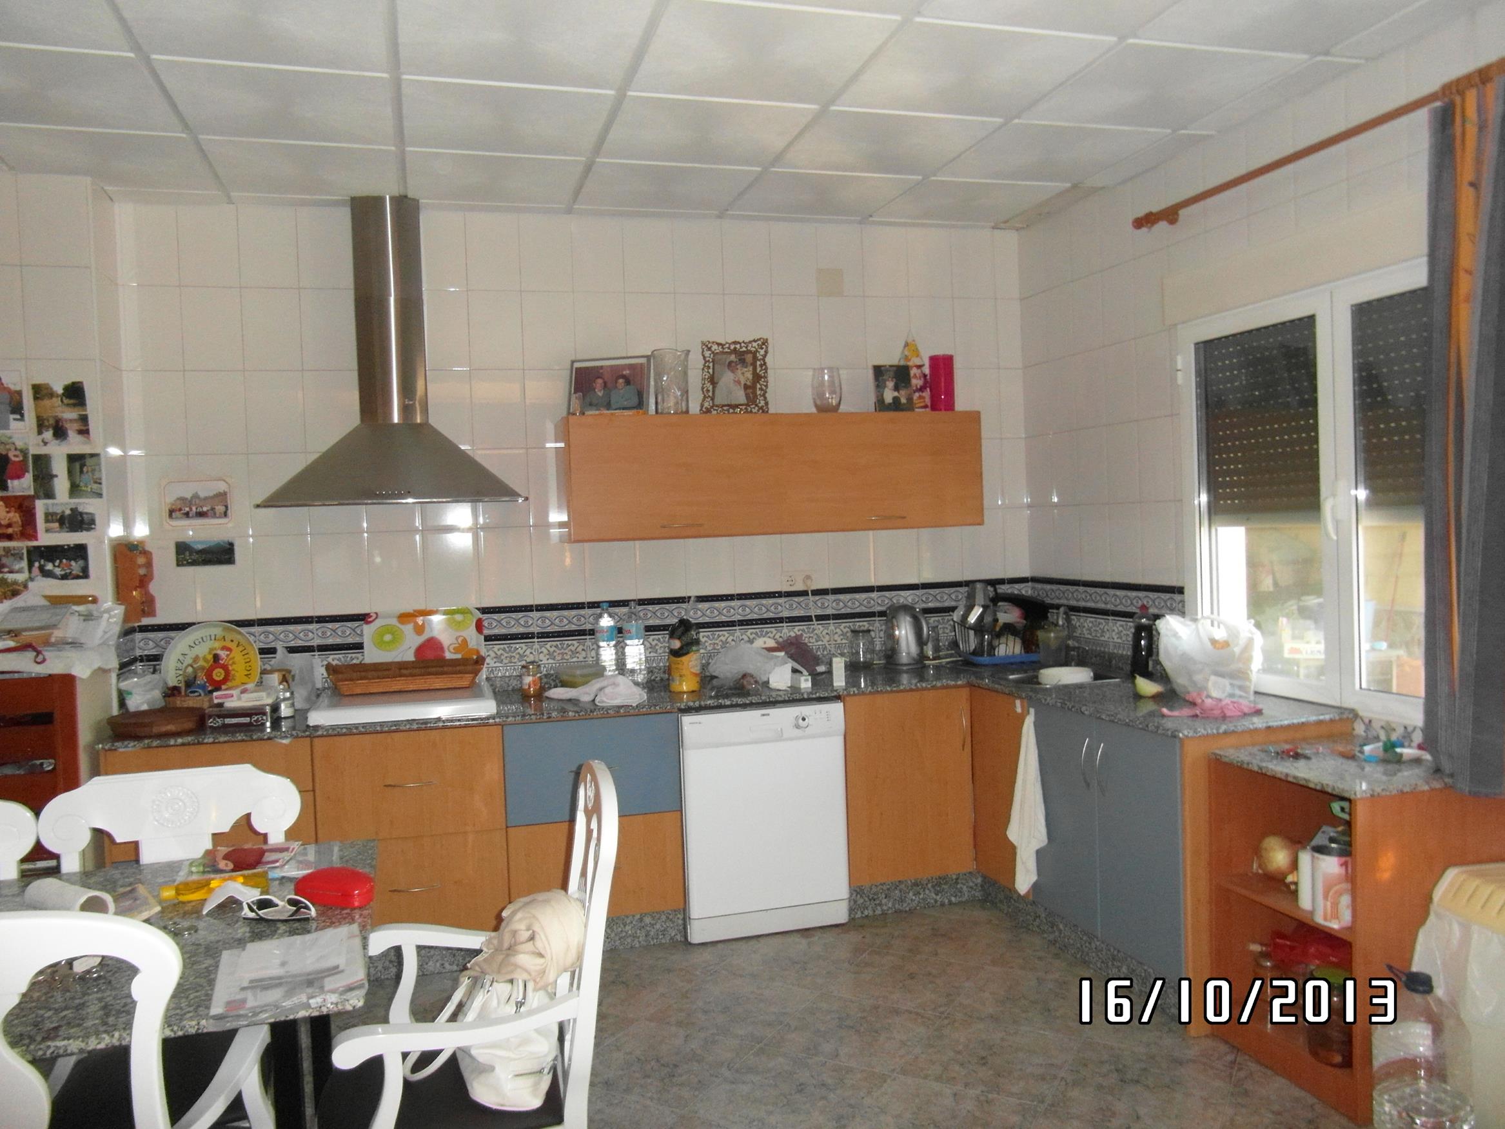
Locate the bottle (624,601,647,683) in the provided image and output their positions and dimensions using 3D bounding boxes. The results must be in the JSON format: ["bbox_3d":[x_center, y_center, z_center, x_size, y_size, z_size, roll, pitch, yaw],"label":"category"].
[{"bbox_3d":[-0.450,0.297,3.999,0.086,0.318,0.086,-3,3,-15],"label":"bottle"}]

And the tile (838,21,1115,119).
[{"bbox_3d":[0.572,-1.333,2.841,0.585,0.015,0.580,-3,3,-15],"label":"tile"}]

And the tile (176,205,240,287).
[{"bbox_3d":[-1.928,-1.125,3.703,0.200,0.300,0.010,-3,3,-15],"label":"tile"}]

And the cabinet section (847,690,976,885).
[{"bbox_3d":[0.519,0.803,4.093,0.495,0.690,0.550,-3,3,-13],"label":"cabinet section"}]

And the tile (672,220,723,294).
[{"bbox_3d":[-0.209,-1.225,4.154,0.200,0.300,0.010,-3,3,-15],"label":"tile"}]

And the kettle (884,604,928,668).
[{"bbox_3d":[0.617,0.286,4.211,0.205,0.247,0.160,-1,3,15],"label":"kettle"}]

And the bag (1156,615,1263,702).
[{"bbox_3d":[1.453,0.289,3.335,0.305,0.258,0.190,-1,3,25],"label":"bag"}]

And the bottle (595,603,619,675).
[{"bbox_3d":[-0.567,0.306,4.050,0.083,0.310,0.083,-3,4,-13],"label":"bottle"}]

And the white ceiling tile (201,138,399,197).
[{"bbox_3d":[-1.503,-1.333,3.531,0.600,0.020,0.560,-3,3,-16],"label":"white ceiling tile"}]

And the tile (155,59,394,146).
[{"bbox_3d":[-1.313,-1.297,2.953,0.595,0.018,0.595,-3,4,-16],"label":"tile"}]

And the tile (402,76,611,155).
[{"bbox_3d":[-0.752,-1.344,3.156,0.600,0.020,0.590,-3,3,-16],"label":"tile"}]

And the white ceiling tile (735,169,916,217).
[{"bbox_3d":[0.265,-1.388,3.932,0.597,0.015,0.575,-3,3,-15],"label":"white ceiling tile"}]

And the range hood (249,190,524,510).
[{"bbox_3d":[-1.265,-0.770,3.688,0.870,1.130,0.480,-3,3,-13],"label":"range hood"}]

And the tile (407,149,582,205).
[{"bbox_3d":[-0.912,-1.362,3.674,0.600,0.020,0.540,-3,3,-16],"label":"tile"}]

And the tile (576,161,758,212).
[{"bbox_3d":[-0.309,-1.359,3.776,0.597,0.015,0.575,-3,3,-15],"label":"tile"}]

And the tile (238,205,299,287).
[{"bbox_3d":[-1.769,-1.155,3.791,0.200,0.300,0.010,-3,4,-13],"label":"tile"}]

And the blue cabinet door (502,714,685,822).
[{"bbox_3d":[-0.543,0.702,3.579,0.597,0.347,0.022,-3,3,-15],"label":"blue cabinet door"}]

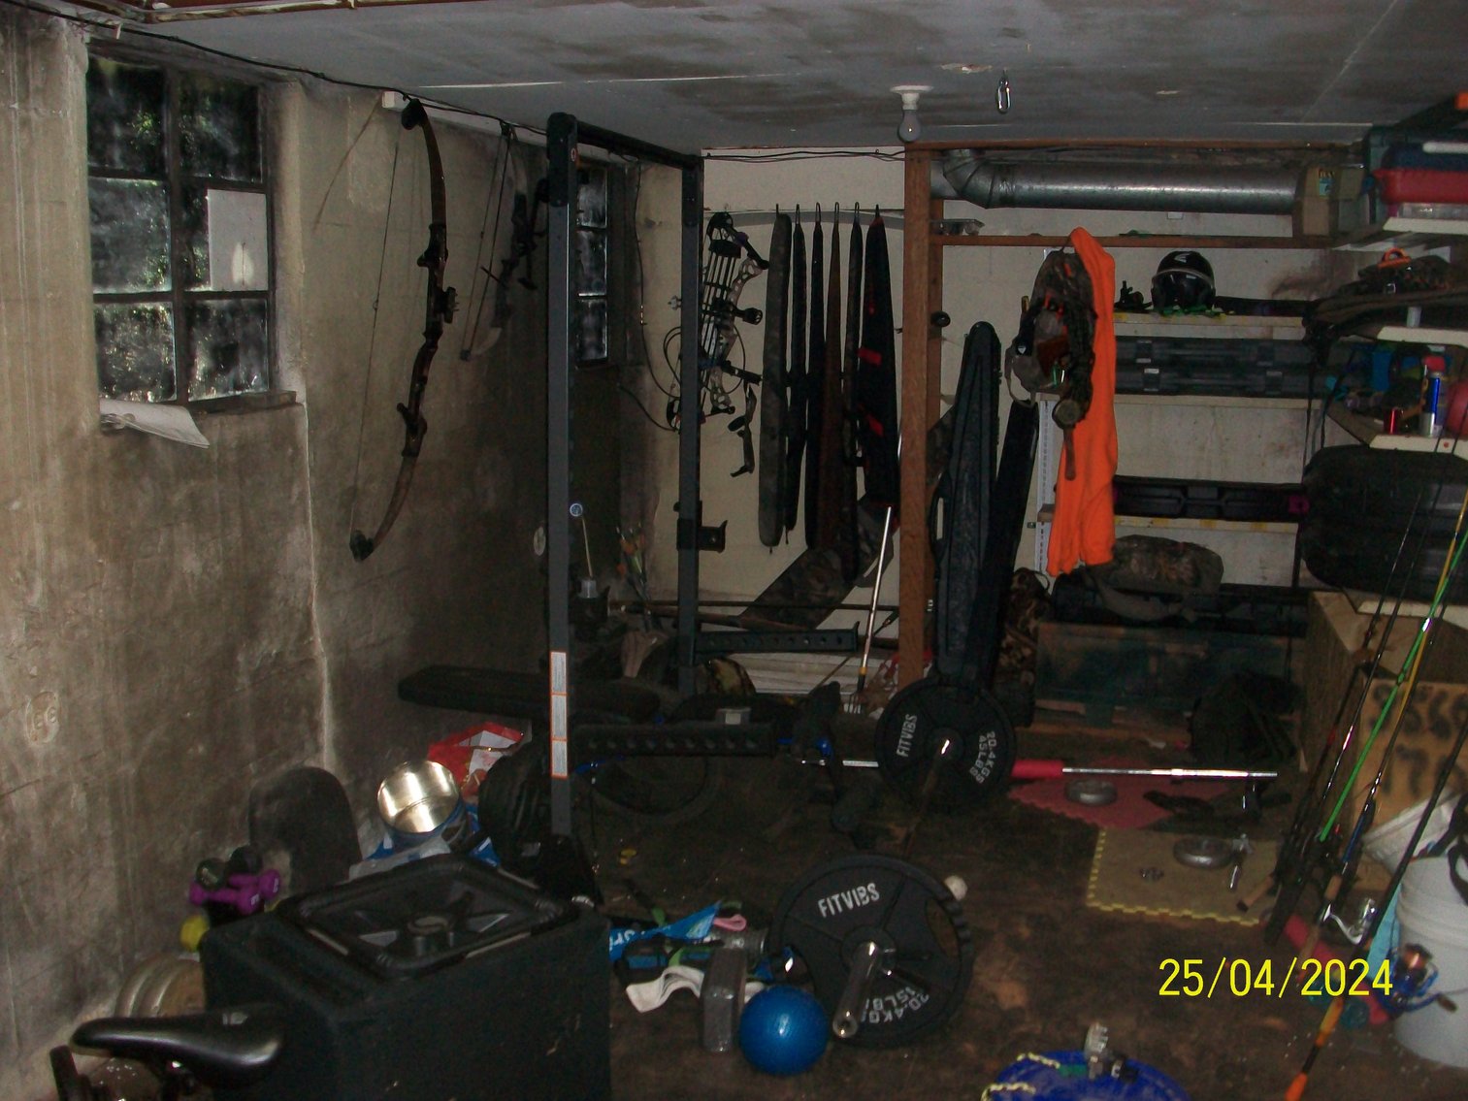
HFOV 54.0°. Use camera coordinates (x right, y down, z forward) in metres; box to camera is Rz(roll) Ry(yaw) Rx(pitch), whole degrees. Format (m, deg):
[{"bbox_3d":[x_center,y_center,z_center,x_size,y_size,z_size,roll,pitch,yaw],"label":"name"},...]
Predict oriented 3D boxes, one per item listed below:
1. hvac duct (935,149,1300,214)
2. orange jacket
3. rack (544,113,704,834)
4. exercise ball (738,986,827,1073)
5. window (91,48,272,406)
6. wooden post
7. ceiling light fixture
[{"bbox_3d":[1.331,-1.265,4.961,1.300,0.210,0.170,3,11,15],"label":"hvac duct"},{"bbox_3d":[1.188,-0.506,4.926,0.260,1.200,0.150,3,11,15],"label":"orange jacket"},{"bbox_3d":[-0.082,-0.118,4.130,0.600,2.105,1.190,3,11,15],"label":"rack"},{"bbox_3d":[0.106,1.030,3.090,0.198,0.198,0.198,0,10,0],"label":"exercise ball"},{"bbox_3d":[-1.187,-0.660,3.089,0.070,0.770,0.710,3,11,15],"label":"window"},{"bbox_3d":[0.654,-0.347,5.208,0.090,2.165,0.090,3,11,15],"label":"wooden post"},{"bbox_3d":[0.478,-1.168,3.869,0.115,0.150,0.115,3,11,15],"label":"ceiling light fixture"}]

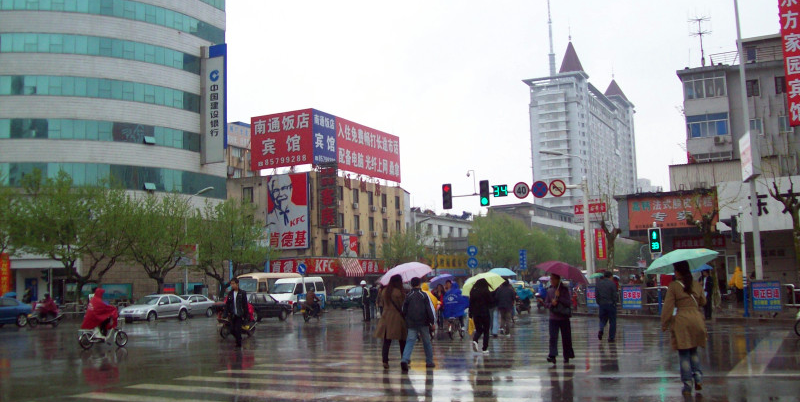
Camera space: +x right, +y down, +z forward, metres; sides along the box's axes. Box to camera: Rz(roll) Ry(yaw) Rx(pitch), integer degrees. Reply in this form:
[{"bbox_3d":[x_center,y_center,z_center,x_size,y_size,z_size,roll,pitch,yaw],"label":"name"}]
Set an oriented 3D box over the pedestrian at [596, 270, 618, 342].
[{"bbox_3d":[5.013,2.549,20.100,0.520,1.690,0.420,-3,-6,14],"label":"pedestrian"}]

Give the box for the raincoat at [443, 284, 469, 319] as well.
[{"bbox_3d":[1.528,2.780,22.900,0.720,1.000,0.700,-4,-6,21],"label":"raincoat"}]

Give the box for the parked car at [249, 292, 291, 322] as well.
[{"bbox_3d":[-7.024,5.212,41.316,1.700,1.420,4.500,-4,-6,25],"label":"parked car"}]

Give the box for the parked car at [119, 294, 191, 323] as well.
[{"bbox_3d":[-12.964,5.699,44.381,1.740,1.450,4.400,-4,-7,24],"label":"parked car"}]

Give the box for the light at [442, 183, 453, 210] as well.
[{"bbox_3d":[2.409,-0.203,42.200,0.420,1.250,0.300,-4,-6,23],"label":"light"}]

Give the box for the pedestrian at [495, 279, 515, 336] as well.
[{"bbox_3d":[2.989,3.014,23.708,0.520,1.680,0.420,-4,-6,21],"label":"pedestrian"}]

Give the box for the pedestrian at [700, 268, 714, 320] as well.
[{"bbox_3d":[10.348,3.088,28.002,0.420,1.710,0.500,3,-7,-37],"label":"pedestrian"}]

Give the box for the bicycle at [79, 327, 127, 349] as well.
[{"bbox_3d":[-8.003,3.489,22.528,1.480,0.970,0.580,4,-8,-44],"label":"bicycle"}]

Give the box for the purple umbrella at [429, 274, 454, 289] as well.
[{"bbox_3d":[1.446,2.738,28.300,0.950,0.420,0.950,-6,-14,0],"label":"purple umbrella"}]

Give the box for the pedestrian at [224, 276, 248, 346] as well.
[{"bbox_3d":[-4.166,2.841,21.200,0.520,1.730,0.380,-2,-6,7],"label":"pedestrian"}]

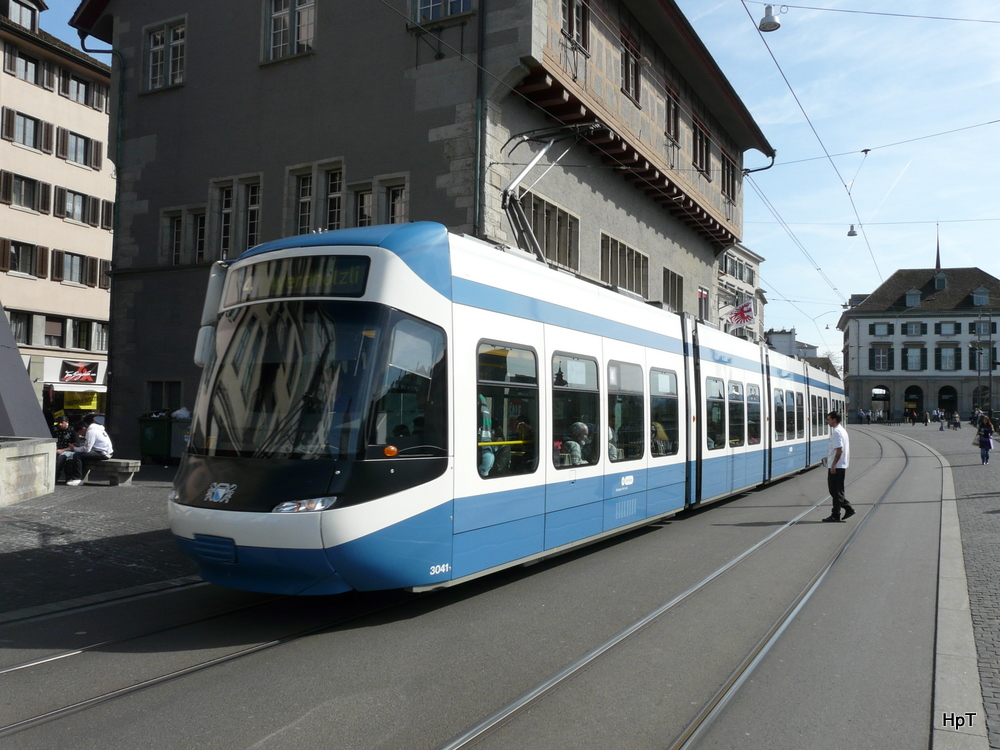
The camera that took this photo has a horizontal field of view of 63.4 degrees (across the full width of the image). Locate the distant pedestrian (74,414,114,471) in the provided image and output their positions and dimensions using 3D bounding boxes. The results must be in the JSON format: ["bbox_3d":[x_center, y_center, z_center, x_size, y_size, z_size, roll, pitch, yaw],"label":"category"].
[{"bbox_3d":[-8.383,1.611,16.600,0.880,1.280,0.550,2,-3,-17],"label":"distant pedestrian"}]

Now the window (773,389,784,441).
[{"bbox_3d":[6.876,0.991,19.900,0.080,1.290,1.280,-1,-3,29],"label":"window"}]

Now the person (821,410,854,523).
[{"bbox_3d":[5.638,1.532,13.500,0.560,1.830,0.520,0,-3,6],"label":"person"}]

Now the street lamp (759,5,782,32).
[{"bbox_3d":[5.478,-7.248,16.400,0.440,0.470,0.440,1,-3,0],"label":"street lamp"}]

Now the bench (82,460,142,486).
[{"bbox_3d":[-8.238,2.060,17.000,2.000,0.490,0.500,-1,-3,28],"label":"bench"}]

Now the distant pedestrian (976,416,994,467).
[{"bbox_3d":[17.046,2.335,28.400,0.560,1.690,0.400,0,-3,21],"label":"distant pedestrian"}]

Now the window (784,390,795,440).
[{"bbox_3d":[7.614,1.067,21.200,0.080,1.300,1.300,-1,-3,29],"label":"window"}]

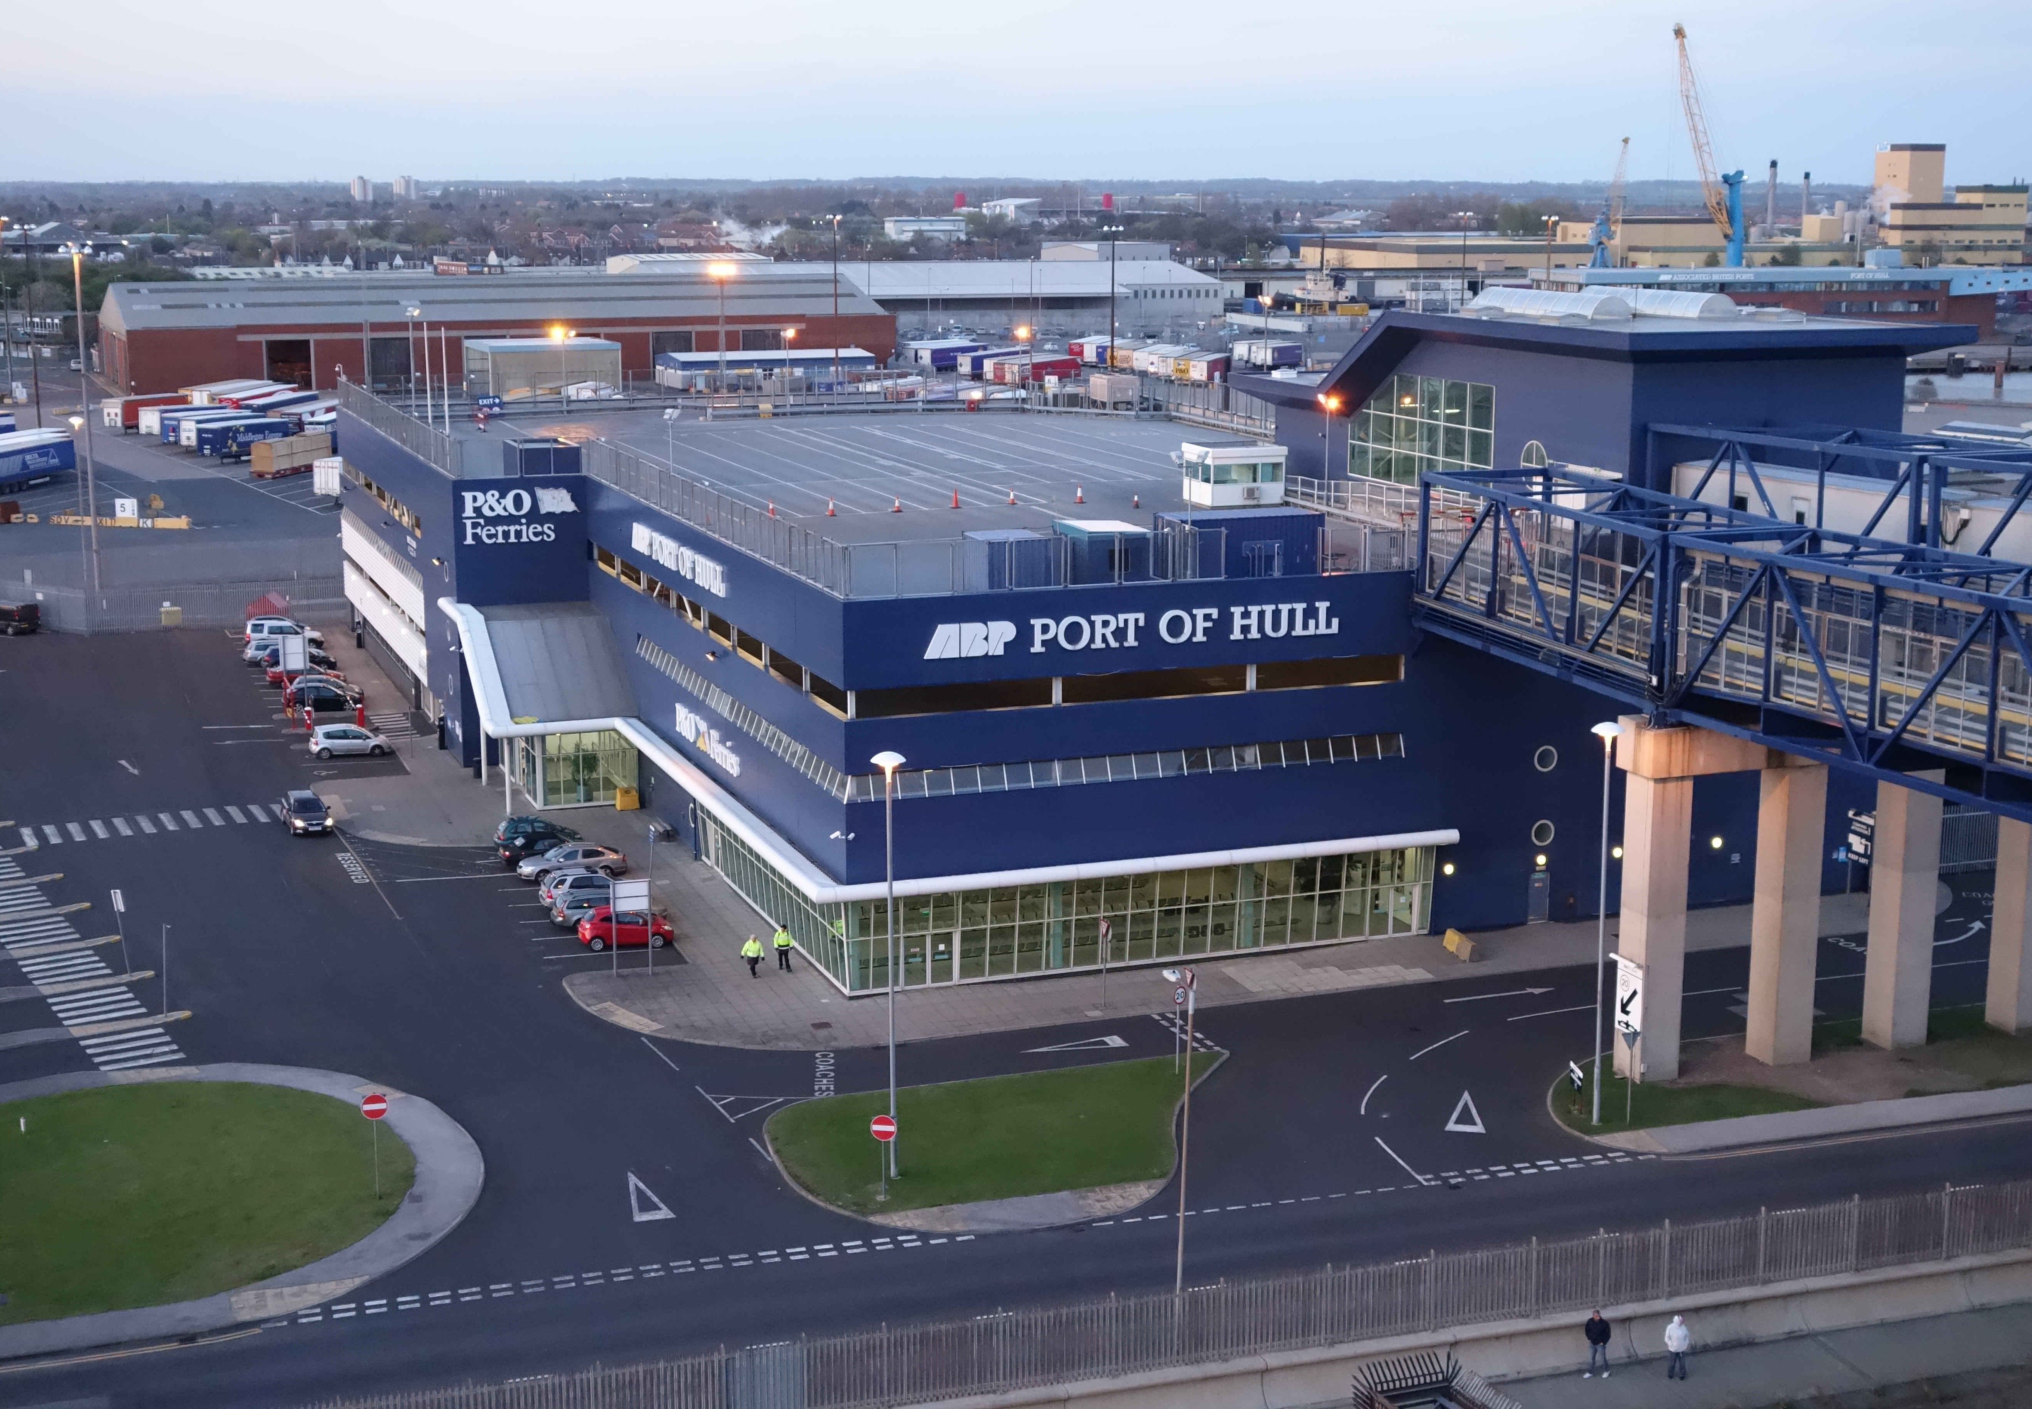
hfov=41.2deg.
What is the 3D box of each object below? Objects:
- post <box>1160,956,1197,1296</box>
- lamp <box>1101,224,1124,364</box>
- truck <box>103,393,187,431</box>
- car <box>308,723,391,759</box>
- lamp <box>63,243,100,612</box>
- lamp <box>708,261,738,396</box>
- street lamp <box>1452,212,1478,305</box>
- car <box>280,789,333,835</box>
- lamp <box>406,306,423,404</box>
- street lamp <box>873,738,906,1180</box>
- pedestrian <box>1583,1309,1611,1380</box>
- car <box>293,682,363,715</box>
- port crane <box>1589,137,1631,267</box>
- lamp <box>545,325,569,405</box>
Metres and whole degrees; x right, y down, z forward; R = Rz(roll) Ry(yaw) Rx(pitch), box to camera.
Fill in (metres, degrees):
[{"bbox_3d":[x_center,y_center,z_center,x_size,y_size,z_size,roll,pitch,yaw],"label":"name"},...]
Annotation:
[{"bbox_3d":[4.118,11.184,66.624,0.850,9.700,0.600,-4,11,-19],"label":"post"},{"bbox_3d":[12.161,-48.745,336.883,2.400,21.775,2.400,0,11,0],"label":"lamp"},{"bbox_3d":[-104.091,-34.815,323.879,2.550,4.000,13.600,3,11,16],"label":"truck"},{"bbox_3d":[-33.793,1.775,137.213,3.870,1.550,1.700,-3,11,-17],"label":"car"},{"bbox_3d":[-59.030,-17.487,171.878,2.350,23.259,2.350,0,11,0],"label":"lamp"},{"bbox_3d":[-25.049,-26.496,232.843,2.200,21.000,2.200,0,11,0],"label":"lamp"},{"bbox_3d":[70.542,-66.183,425.178,2.300,22.378,2.300,0,11,0],"label":"street lamp"},{"bbox_3d":[-31.914,4.791,121.697,1.750,1.480,4.100,-4,12,-21],"label":"car"},{"bbox_3d":[-30.997,-16.504,139.409,0.820,7.899,0.750,0,11,0],"label":"lamp"},{"bbox_3d":[-3.402,7.215,73.881,0.970,12.090,0.970,0,11,0],"label":"street lamp"},{"bbox_3d":[14.001,15.371,64.981,0.580,1.668,0.380,4,12,18],"label":"pedestrian"},{"bbox_3d":[-38.250,-0.502,149.278,4.100,1.470,1.740,-3,11,-17],"label":"car"},{"bbox_3d":[159.387,-130.724,721.156,11.000,41.500,8.000,2,11,10],"label":"port crane"},{"bbox_3d":[-27.999,-20.711,167.808,1.150,5.341,0.800,0,11,0],"label":"lamp"}]

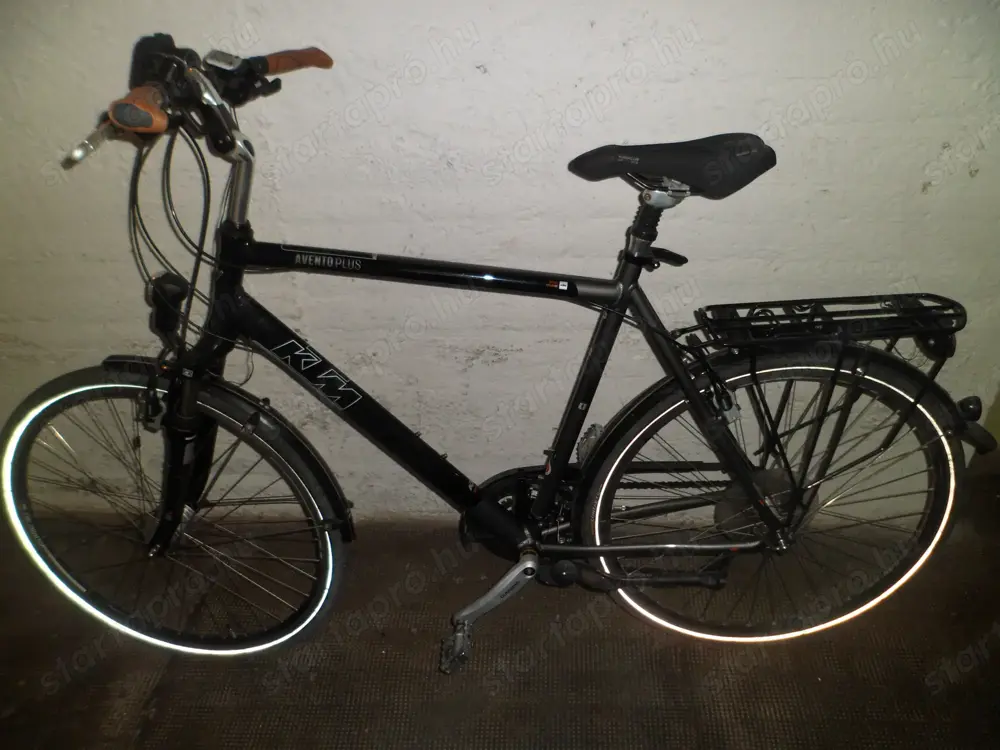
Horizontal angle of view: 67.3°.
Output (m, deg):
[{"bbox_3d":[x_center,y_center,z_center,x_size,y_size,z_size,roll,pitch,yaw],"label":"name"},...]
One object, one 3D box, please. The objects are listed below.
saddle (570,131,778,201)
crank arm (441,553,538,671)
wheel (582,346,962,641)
[{"bbox_3d":[0.239,-0.299,1.078,0.279,0.075,0.159,-2,30,3],"label":"saddle"},{"bbox_3d":[-0.020,0.439,1.373,0.227,0.075,0.136,-35,23,19],"label":"crank arm"},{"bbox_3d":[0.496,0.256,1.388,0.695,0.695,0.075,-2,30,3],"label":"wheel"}]

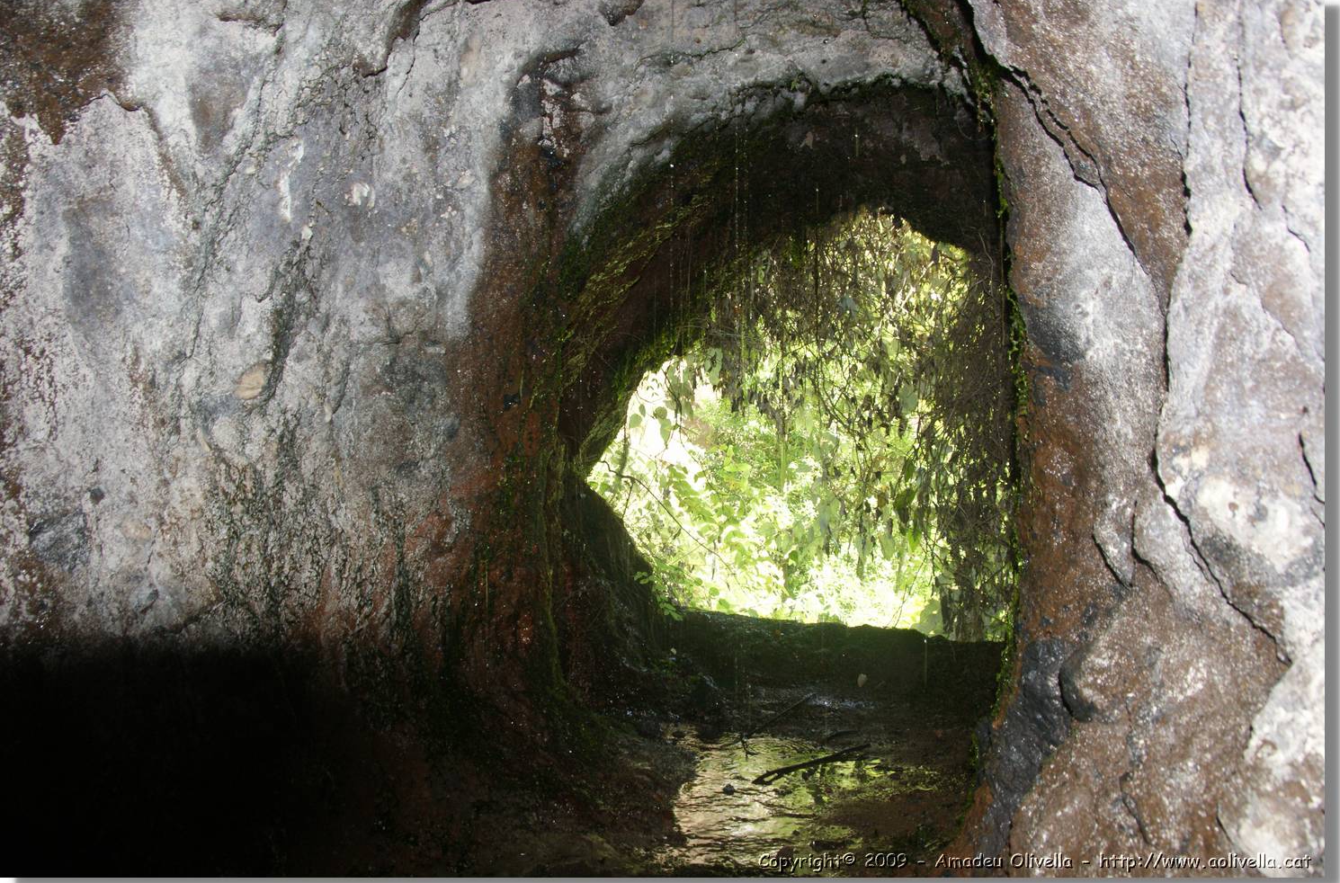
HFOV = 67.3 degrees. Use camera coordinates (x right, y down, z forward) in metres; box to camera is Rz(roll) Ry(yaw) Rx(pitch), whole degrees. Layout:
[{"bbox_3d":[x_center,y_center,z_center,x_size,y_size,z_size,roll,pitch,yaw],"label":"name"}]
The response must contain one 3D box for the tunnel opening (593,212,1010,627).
[{"bbox_3d":[0.560,-0.080,4.300,1.800,1.800,0.500,1,2,20],"label":"tunnel opening"}]

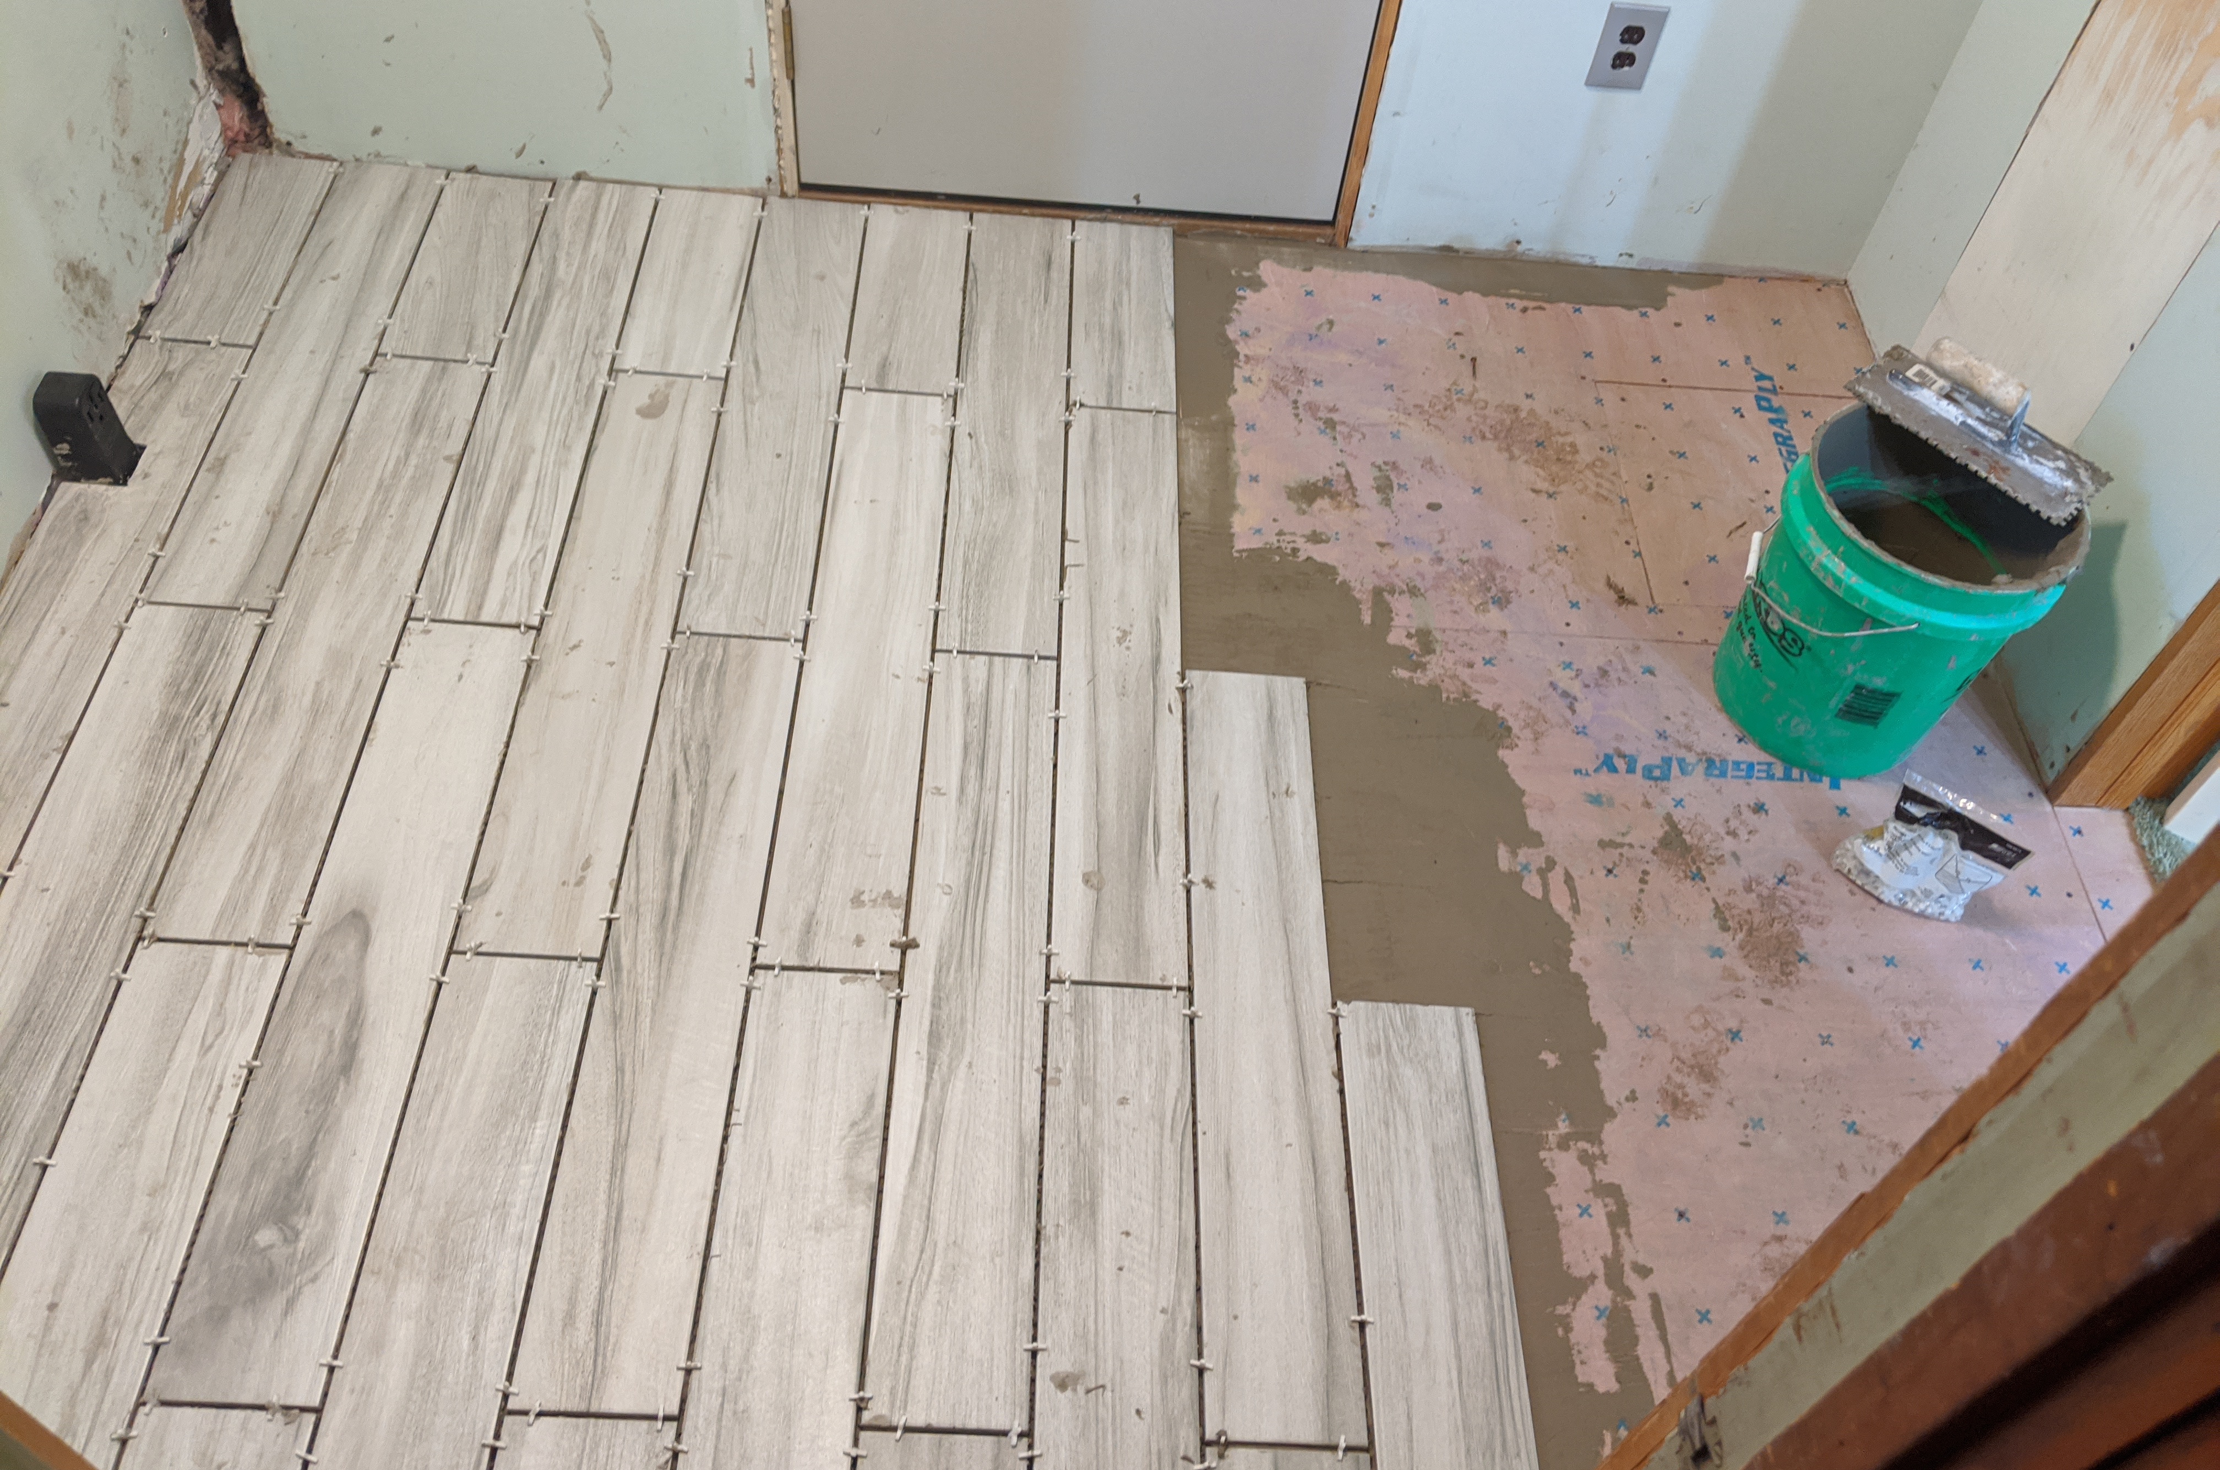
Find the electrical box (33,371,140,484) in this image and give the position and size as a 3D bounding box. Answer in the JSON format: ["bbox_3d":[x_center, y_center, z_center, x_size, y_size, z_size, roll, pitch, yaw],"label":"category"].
[{"bbox_3d":[-1.255,-0.375,2.121,0.067,0.126,0.061,4,52,-4],"label":"electrical box"}]

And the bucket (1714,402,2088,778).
[{"bbox_3d":[0.912,-0.157,2.061,0.308,0.370,0.308,3,52,-4],"label":"bucket"}]

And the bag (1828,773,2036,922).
[{"bbox_3d":[0.961,0.138,2.017,0.168,0.055,0.150,32,80,17],"label":"bag"}]

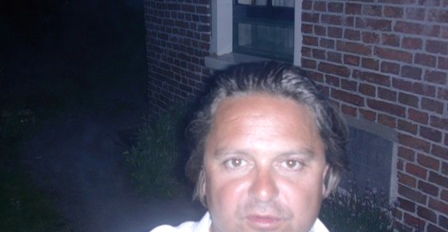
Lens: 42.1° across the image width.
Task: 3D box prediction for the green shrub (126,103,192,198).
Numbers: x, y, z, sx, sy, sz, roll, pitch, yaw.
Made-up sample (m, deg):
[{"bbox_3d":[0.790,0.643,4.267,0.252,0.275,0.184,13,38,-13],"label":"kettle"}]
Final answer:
[{"bbox_3d":[-0.475,0.250,4.050,0.480,0.600,0.600,-8,16,-29],"label":"green shrub"}]

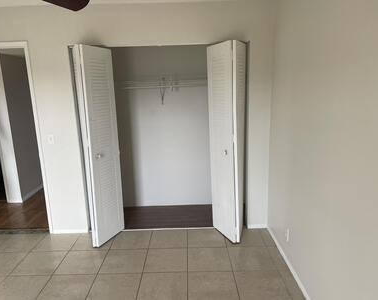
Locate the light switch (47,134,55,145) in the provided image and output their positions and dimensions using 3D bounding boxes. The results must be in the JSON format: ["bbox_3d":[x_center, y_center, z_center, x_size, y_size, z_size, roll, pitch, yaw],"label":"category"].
[{"bbox_3d":[-1.483,-0.115,3.228,0.074,0.117,0.014,-1,13,0],"label":"light switch"}]

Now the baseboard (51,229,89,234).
[{"bbox_3d":[-1.374,0.929,3.468,0.420,0.060,0.017,-1,13,0],"label":"baseboard"}]

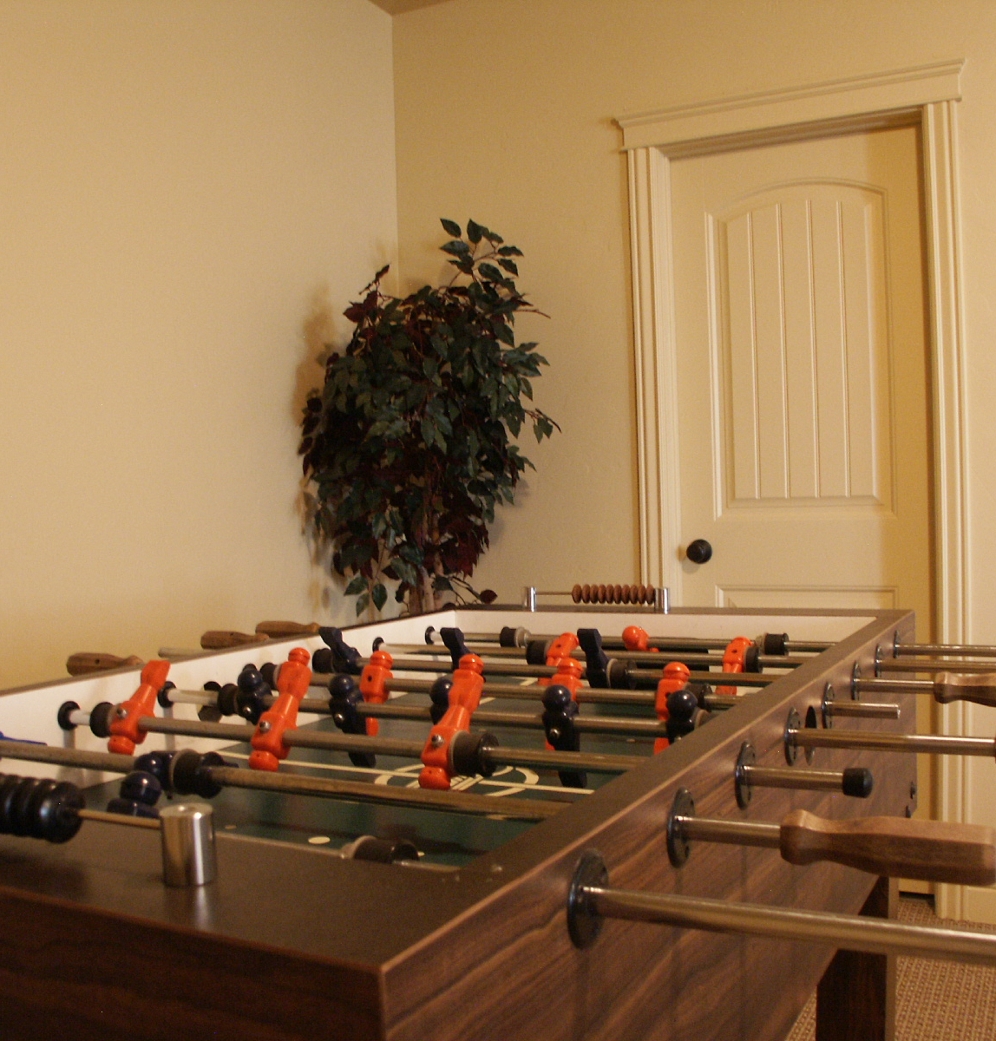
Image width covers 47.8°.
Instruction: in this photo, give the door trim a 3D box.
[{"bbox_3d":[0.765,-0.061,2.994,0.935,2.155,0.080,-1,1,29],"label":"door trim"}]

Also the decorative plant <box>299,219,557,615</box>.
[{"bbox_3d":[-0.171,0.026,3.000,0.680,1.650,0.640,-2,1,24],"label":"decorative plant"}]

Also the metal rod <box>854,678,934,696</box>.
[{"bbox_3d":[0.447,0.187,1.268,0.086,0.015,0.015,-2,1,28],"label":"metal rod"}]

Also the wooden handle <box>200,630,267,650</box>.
[{"bbox_3d":[-0.451,0.211,1.930,0.128,0.036,0.036,-2,1,28],"label":"wooden handle"}]

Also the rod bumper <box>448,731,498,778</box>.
[{"bbox_3d":[-0.022,0.205,0.985,0.026,0.038,0.038,-2,1,29],"label":"rod bumper"}]

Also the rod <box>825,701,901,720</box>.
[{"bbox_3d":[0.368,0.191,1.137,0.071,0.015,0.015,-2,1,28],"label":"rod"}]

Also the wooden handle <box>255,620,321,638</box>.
[{"bbox_3d":[-0.380,0.198,2.041,0.129,0.036,0.036,-2,1,29],"label":"wooden handle"}]

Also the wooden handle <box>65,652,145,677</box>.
[{"bbox_3d":[-0.575,0.213,1.635,0.128,0.036,0.036,-1,1,29],"label":"wooden handle"}]

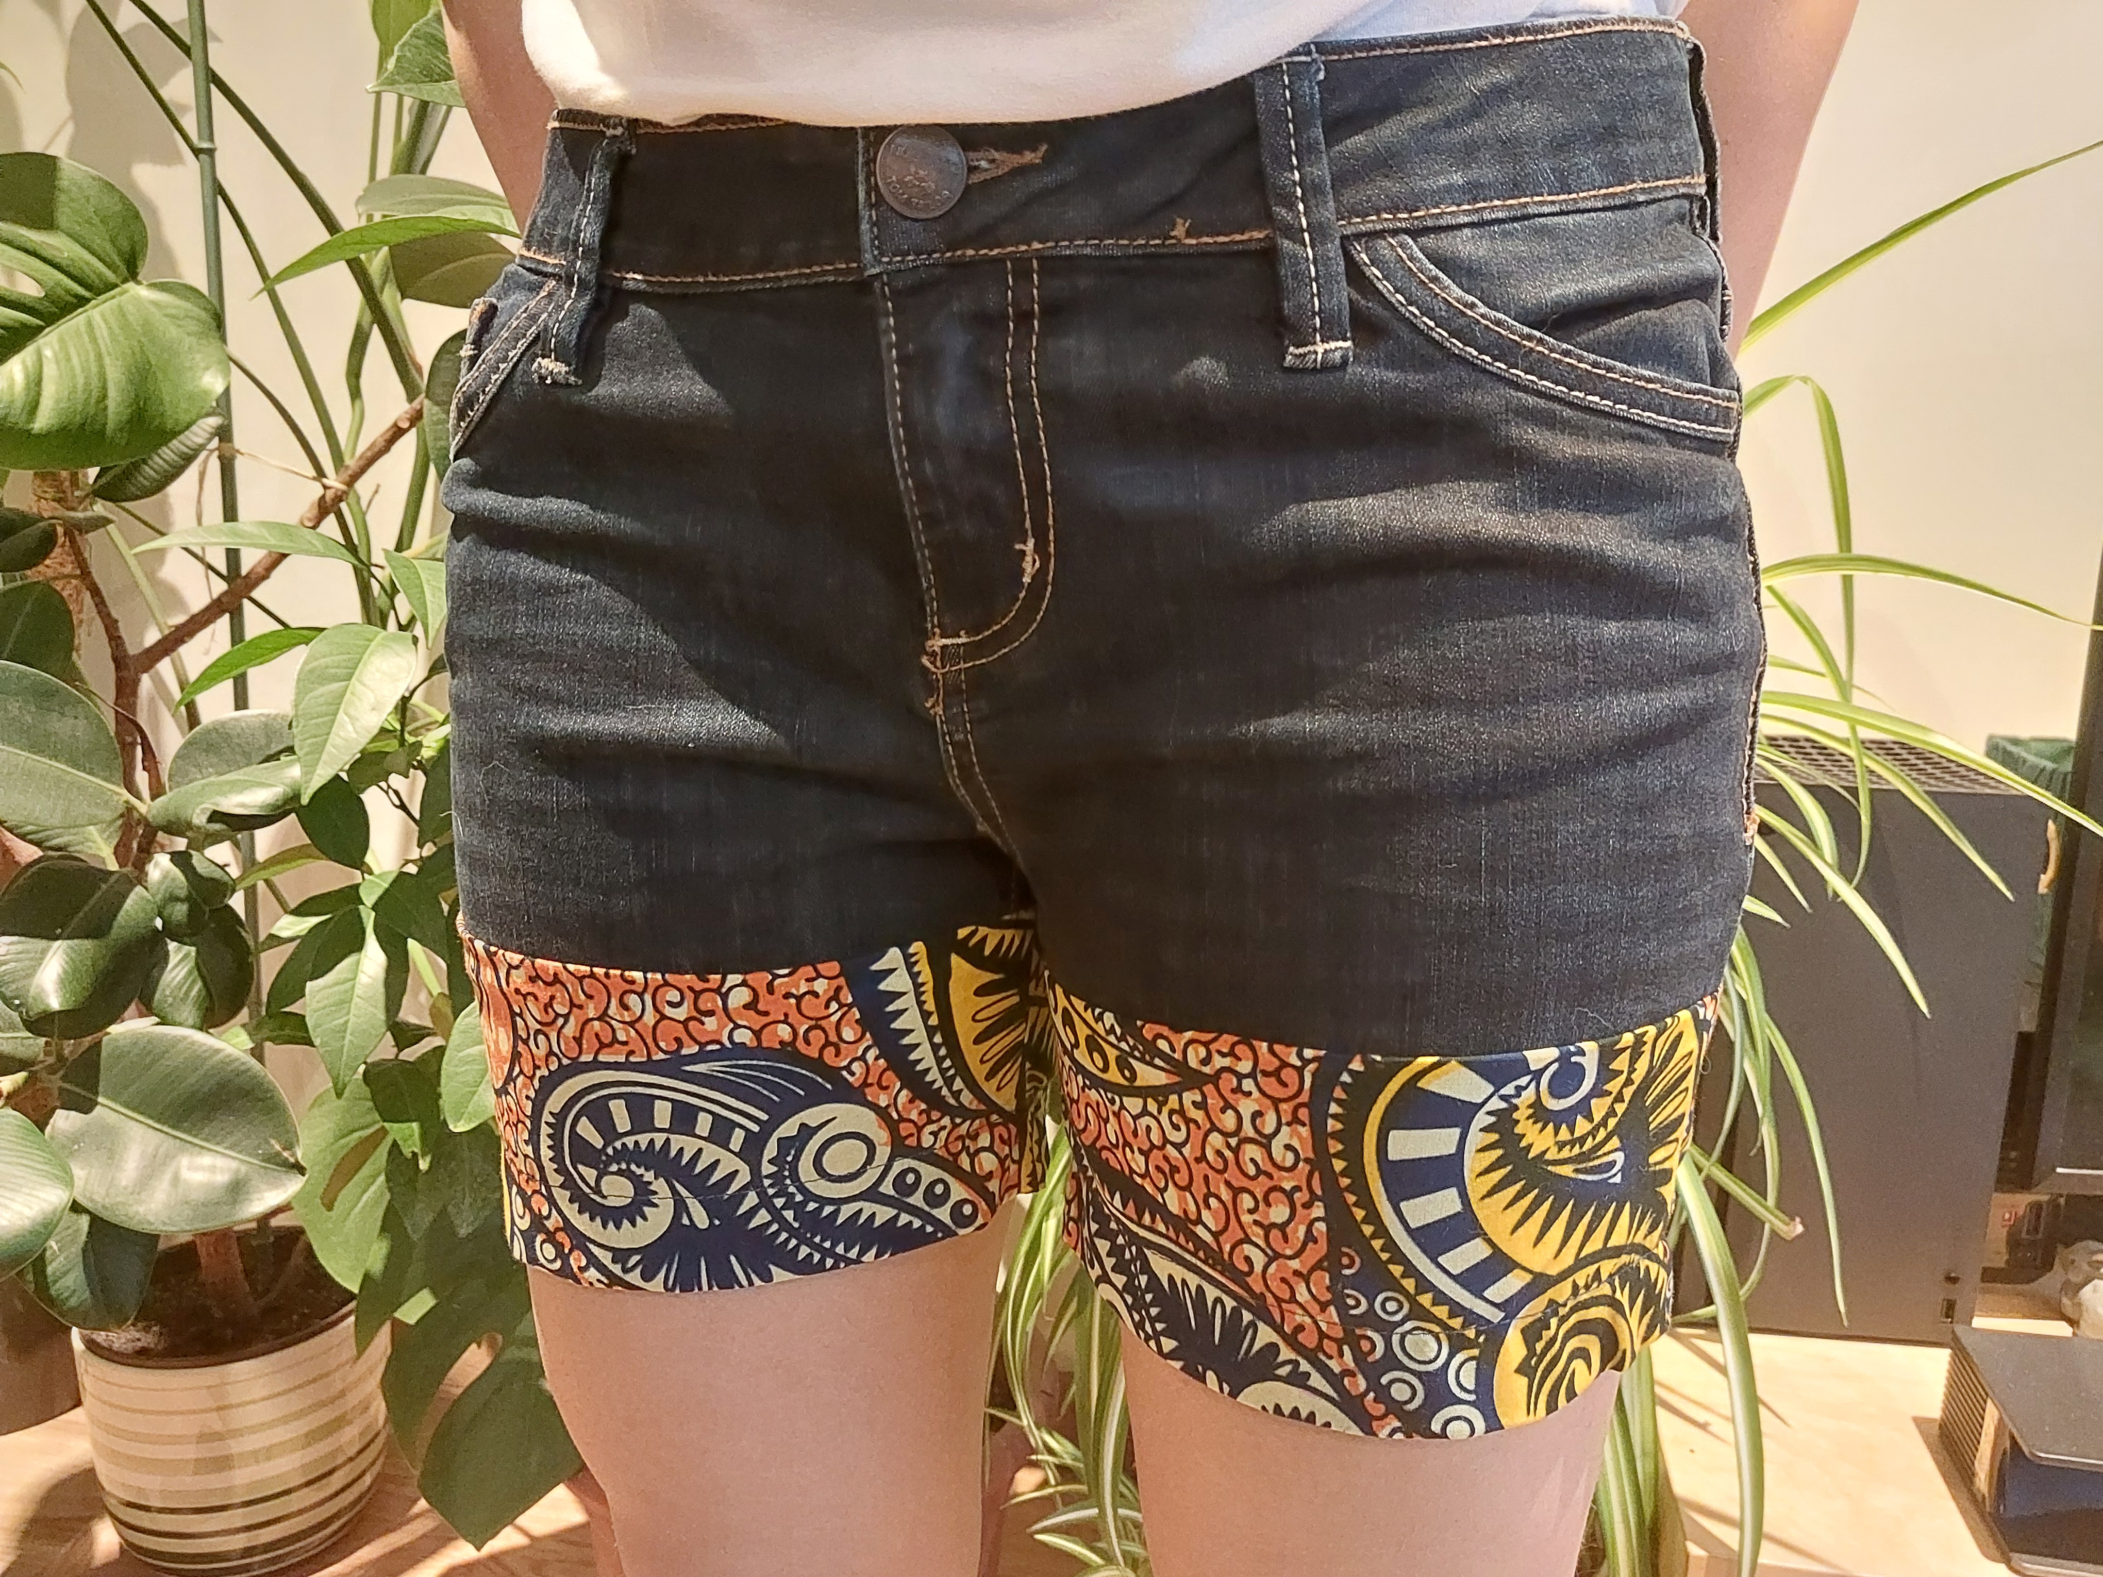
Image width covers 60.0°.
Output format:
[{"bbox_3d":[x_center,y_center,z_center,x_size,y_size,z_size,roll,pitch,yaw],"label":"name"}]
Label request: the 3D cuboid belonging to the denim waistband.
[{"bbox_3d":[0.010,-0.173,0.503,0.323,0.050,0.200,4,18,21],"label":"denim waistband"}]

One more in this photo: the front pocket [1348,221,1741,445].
[{"bbox_3d":[0.115,-0.104,0.417,0.106,0.051,0.030,-9,15,-21],"label":"front pocket"}]

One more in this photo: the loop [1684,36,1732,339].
[{"bbox_3d":[0.163,-0.148,0.450,0.010,0.071,0.014,-1,15,18],"label":"loop"}]

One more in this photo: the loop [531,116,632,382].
[{"bbox_3d":[-0.118,-0.137,0.463,0.014,0.066,0.009,21,14,35],"label":"loop"}]

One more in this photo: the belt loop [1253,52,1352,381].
[{"bbox_3d":[0.055,-0.125,0.394,0.015,0.066,0.007,-5,12,0],"label":"belt loop"}]

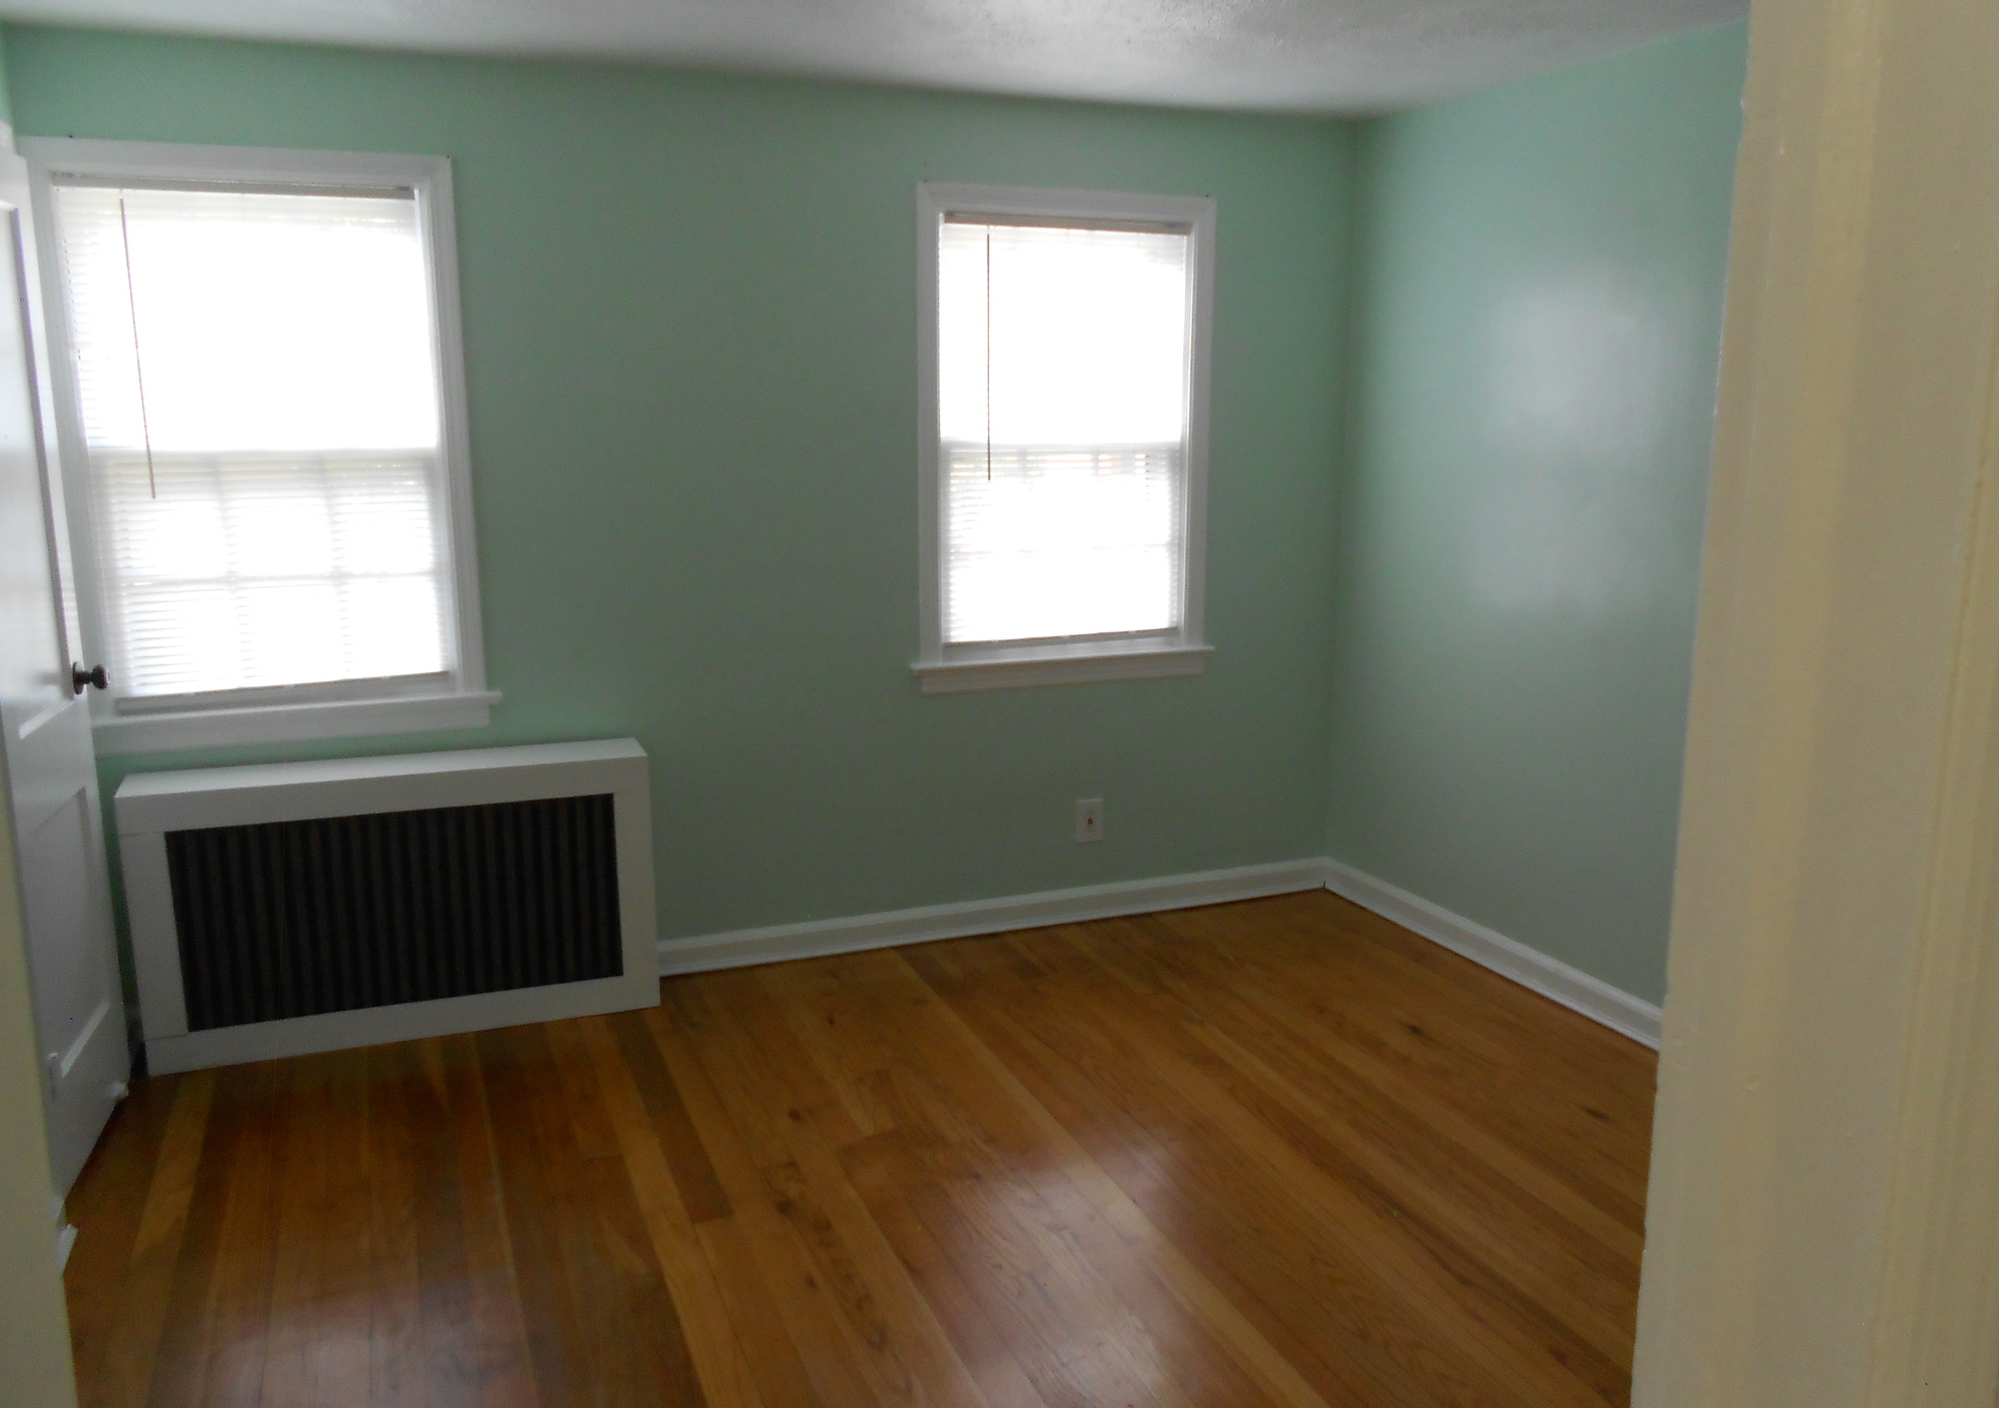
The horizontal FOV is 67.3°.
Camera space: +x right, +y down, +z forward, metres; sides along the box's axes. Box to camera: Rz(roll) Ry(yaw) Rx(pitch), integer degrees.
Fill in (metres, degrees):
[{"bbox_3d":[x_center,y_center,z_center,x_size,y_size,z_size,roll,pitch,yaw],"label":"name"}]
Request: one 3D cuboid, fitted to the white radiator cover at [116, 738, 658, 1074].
[{"bbox_3d":[-1.465,0.478,3.718,1.170,0.663,0.223,-4,11,-22],"label":"white radiator cover"}]

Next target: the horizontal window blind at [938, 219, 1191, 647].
[{"bbox_3d":[0.197,-0.767,4.279,0.768,1.181,0.044,-4,11,-22],"label":"horizontal window blind"}]

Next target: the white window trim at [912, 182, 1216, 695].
[{"bbox_3d":[0.186,-0.730,4.241,0.960,1.369,0.097,-4,11,-22],"label":"white window trim"}]

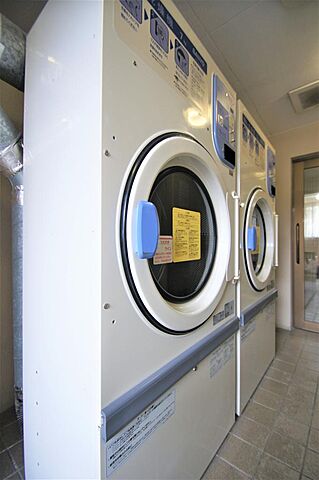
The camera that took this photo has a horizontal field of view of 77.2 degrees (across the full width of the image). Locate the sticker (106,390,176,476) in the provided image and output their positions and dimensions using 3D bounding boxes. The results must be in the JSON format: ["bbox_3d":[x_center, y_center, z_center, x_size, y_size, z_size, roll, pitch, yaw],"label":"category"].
[{"bbox_3d":[-0.033,0.521,0.564,0.005,0.083,0.275,0,0,41],"label":"sticker"}]

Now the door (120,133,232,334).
[{"bbox_3d":[0.141,-0.024,0.769,0.100,0.700,0.700,0,0,41],"label":"door"}]

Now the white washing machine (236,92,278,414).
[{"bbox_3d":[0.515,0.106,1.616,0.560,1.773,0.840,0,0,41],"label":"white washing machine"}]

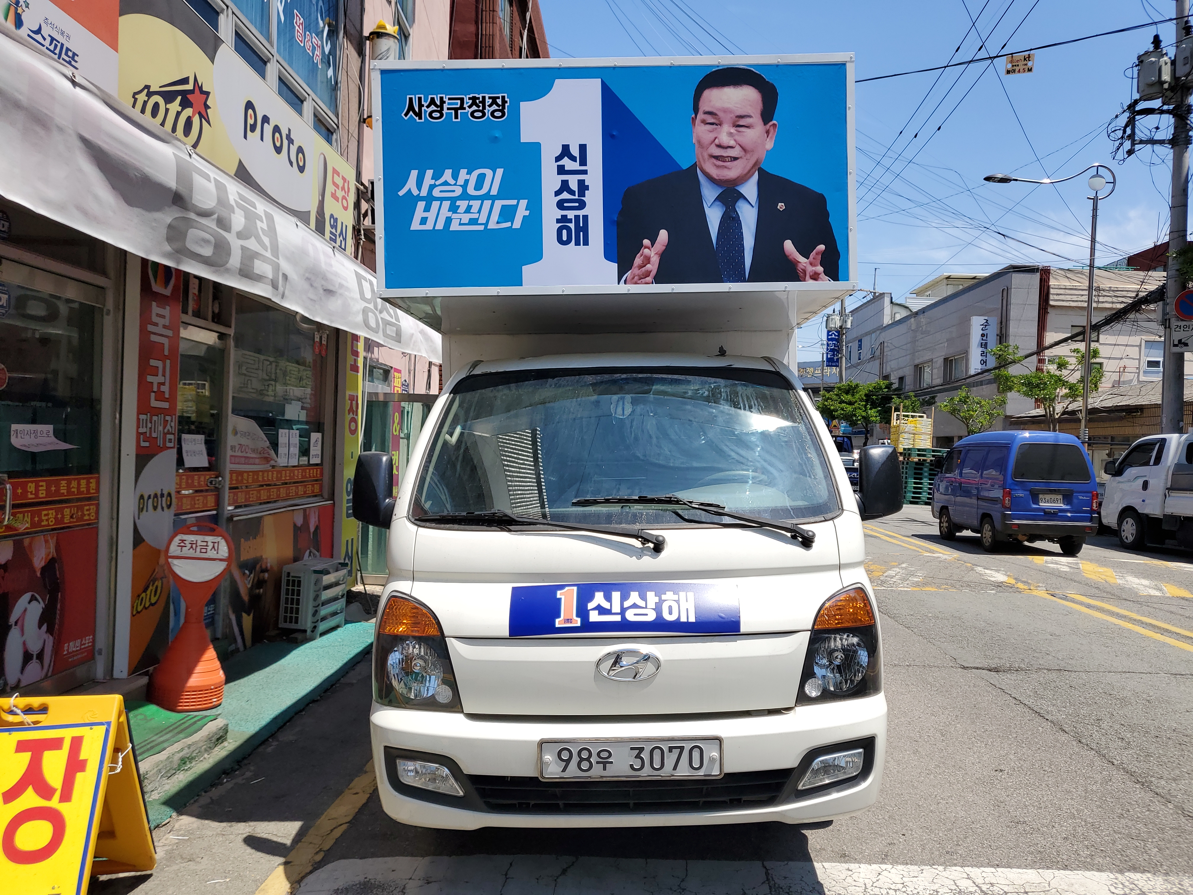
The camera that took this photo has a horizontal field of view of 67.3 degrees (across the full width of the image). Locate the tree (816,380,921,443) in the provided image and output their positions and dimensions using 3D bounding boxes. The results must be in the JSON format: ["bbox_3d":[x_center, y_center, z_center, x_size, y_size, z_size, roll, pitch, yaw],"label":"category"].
[{"bbox_3d":[12.800,-0.840,42.600,4.600,4.700,4.500,2,0,3],"label":"tree"}]

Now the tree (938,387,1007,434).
[{"bbox_3d":[12.250,-0.200,29.200,2.300,3.550,2.300,2,0,3],"label":"tree"}]

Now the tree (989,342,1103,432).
[{"bbox_3d":[11.700,-0.530,23.300,2.950,4.300,2.900,2,0,3],"label":"tree"}]

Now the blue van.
[{"bbox_3d":[6.760,0.690,14.780,1.420,1.900,3.460,2,0,2],"label":"blue van"}]

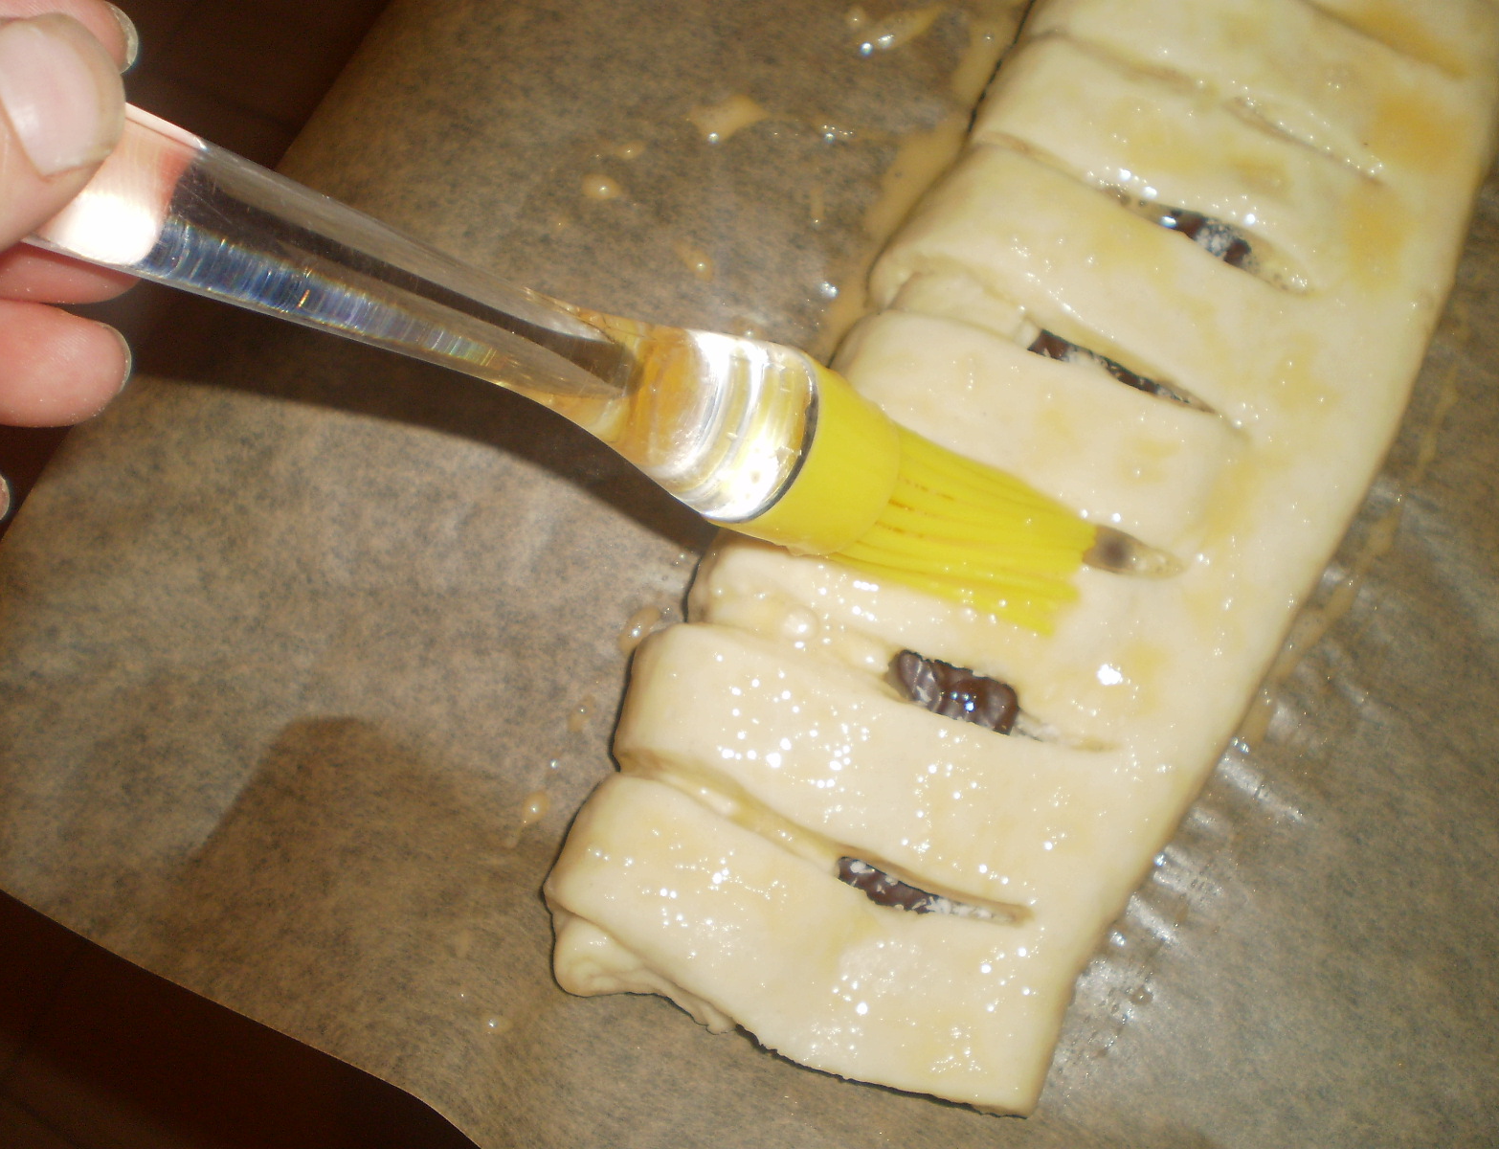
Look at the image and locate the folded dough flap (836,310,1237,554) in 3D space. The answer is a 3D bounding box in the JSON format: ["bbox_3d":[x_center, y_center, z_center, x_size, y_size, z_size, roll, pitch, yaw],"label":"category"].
[{"bbox_3d":[0.064,-0.030,0.392,0.101,0.018,0.044,15,68,3],"label":"folded dough flap"}]

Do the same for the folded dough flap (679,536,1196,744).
[{"bbox_3d":[0.042,0.011,0.374,0.110,0.018,0.037,12,68,2],"label":"folded dough flap"}]

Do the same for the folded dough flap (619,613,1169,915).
[{"bbox_3d":[0.024,0.045,0.359,0.114,0.018,0.036,16,68,3],"label":"folded dough flap"}]

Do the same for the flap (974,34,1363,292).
[{"bbox_3d":[0.111,-0.107,0.425,0.099,0.018,0.040,26,69,7],"label":"flap"}]

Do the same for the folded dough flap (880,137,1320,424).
[{"bbox_3d":[0.088,-0.073,0.410,0.100,0.018,0.047,24,69,7],"label":"folded dough flap"}]

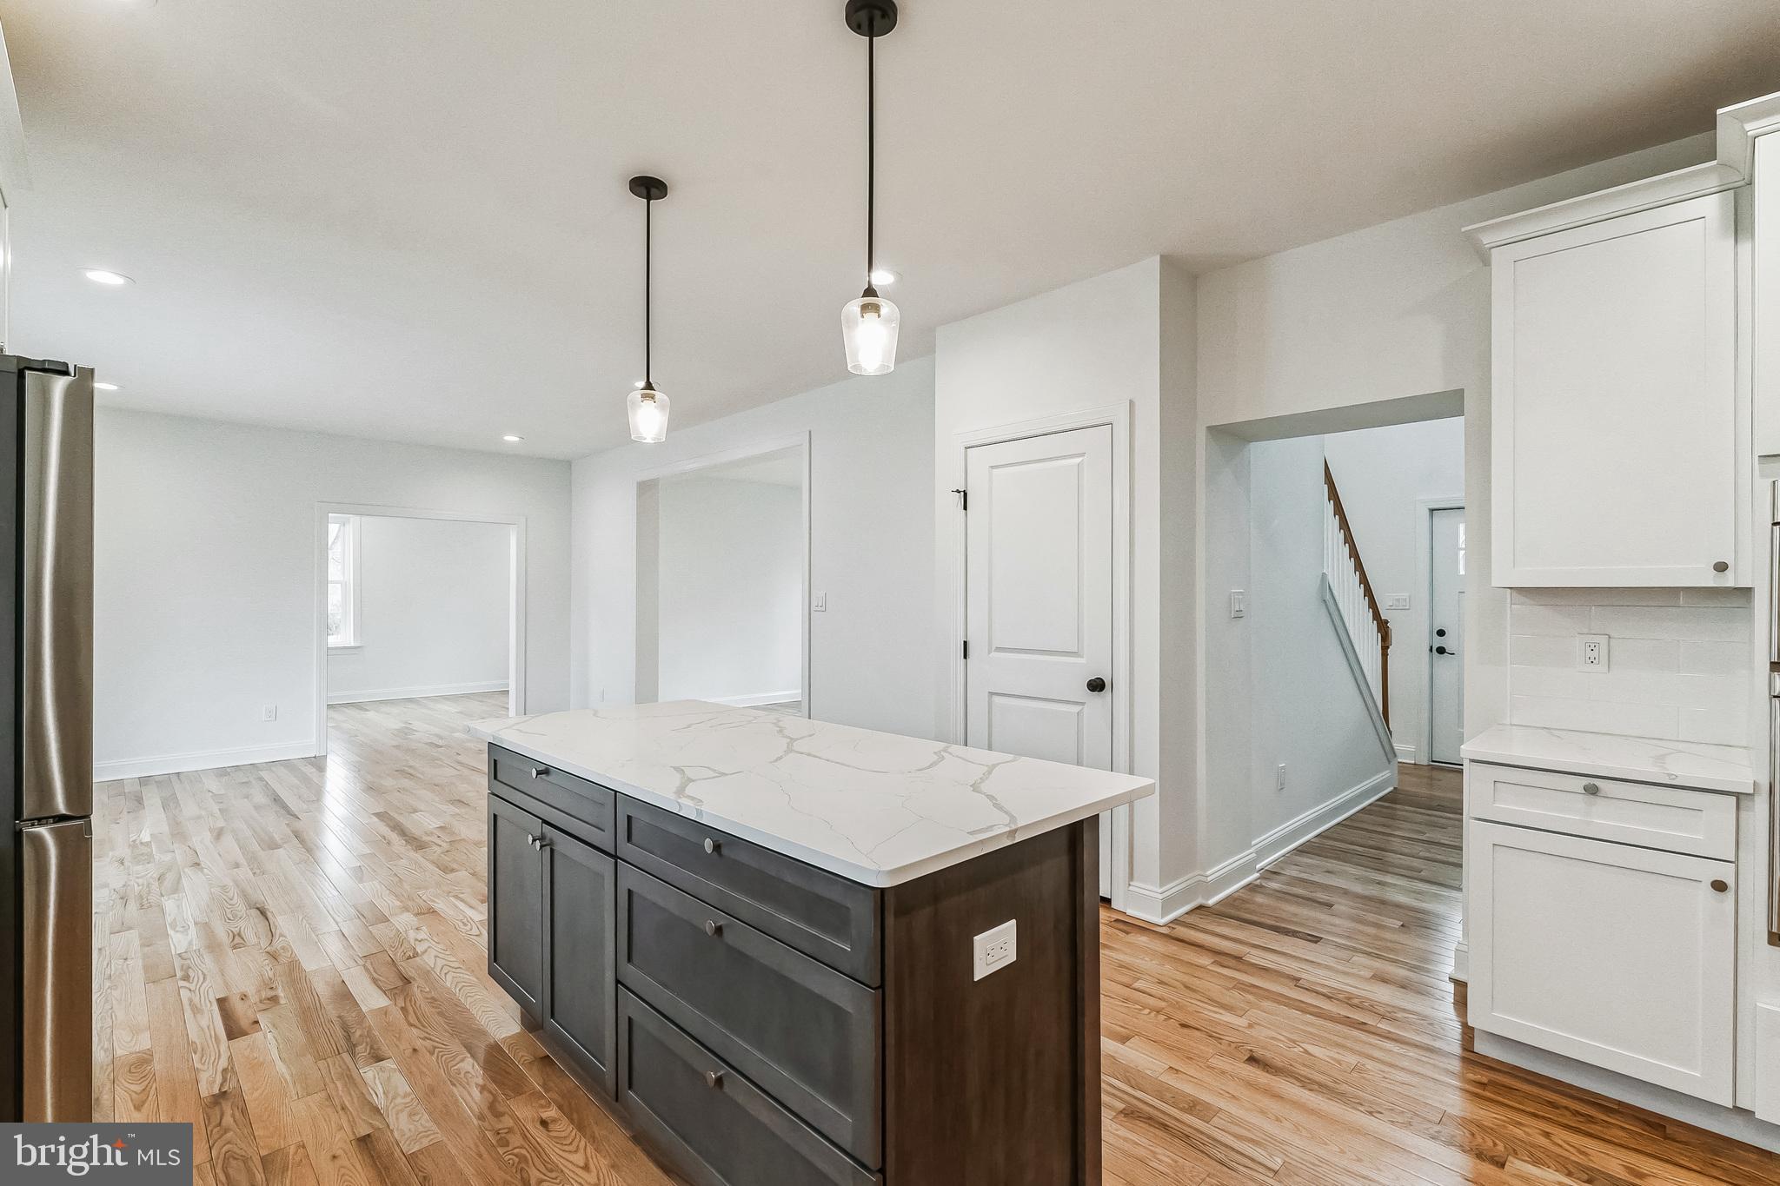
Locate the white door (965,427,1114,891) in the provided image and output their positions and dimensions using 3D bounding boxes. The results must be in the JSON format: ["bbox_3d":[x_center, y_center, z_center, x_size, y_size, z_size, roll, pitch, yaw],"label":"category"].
[{"bbox_3d":[0.680,0.300,3.720,0.045,2.061,0.817,0,0,-45],"label":"white door"}]

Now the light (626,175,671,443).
[{"bbox_3d":[-0.815,-0.951,2.671,0.140,0.853,0.140,0,0,-45],"label":"light"}]

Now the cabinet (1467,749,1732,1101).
[{"bbox_3d":[2.060,0.912,2.291,0.615,0.883,0.542,0,0,-45],"label":"cabinet"}]

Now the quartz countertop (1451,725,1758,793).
[{"bbox_3d":[2.054,0.456,2.277,0.630,0.034,0.563,0,0,-45],"label":"quartz countertop"}]

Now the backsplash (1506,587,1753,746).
[{"bbox_3d":[2.288,0.212,2.485,0.017,0.456,0.547,0,0,-45],"label":"backsplash"}]

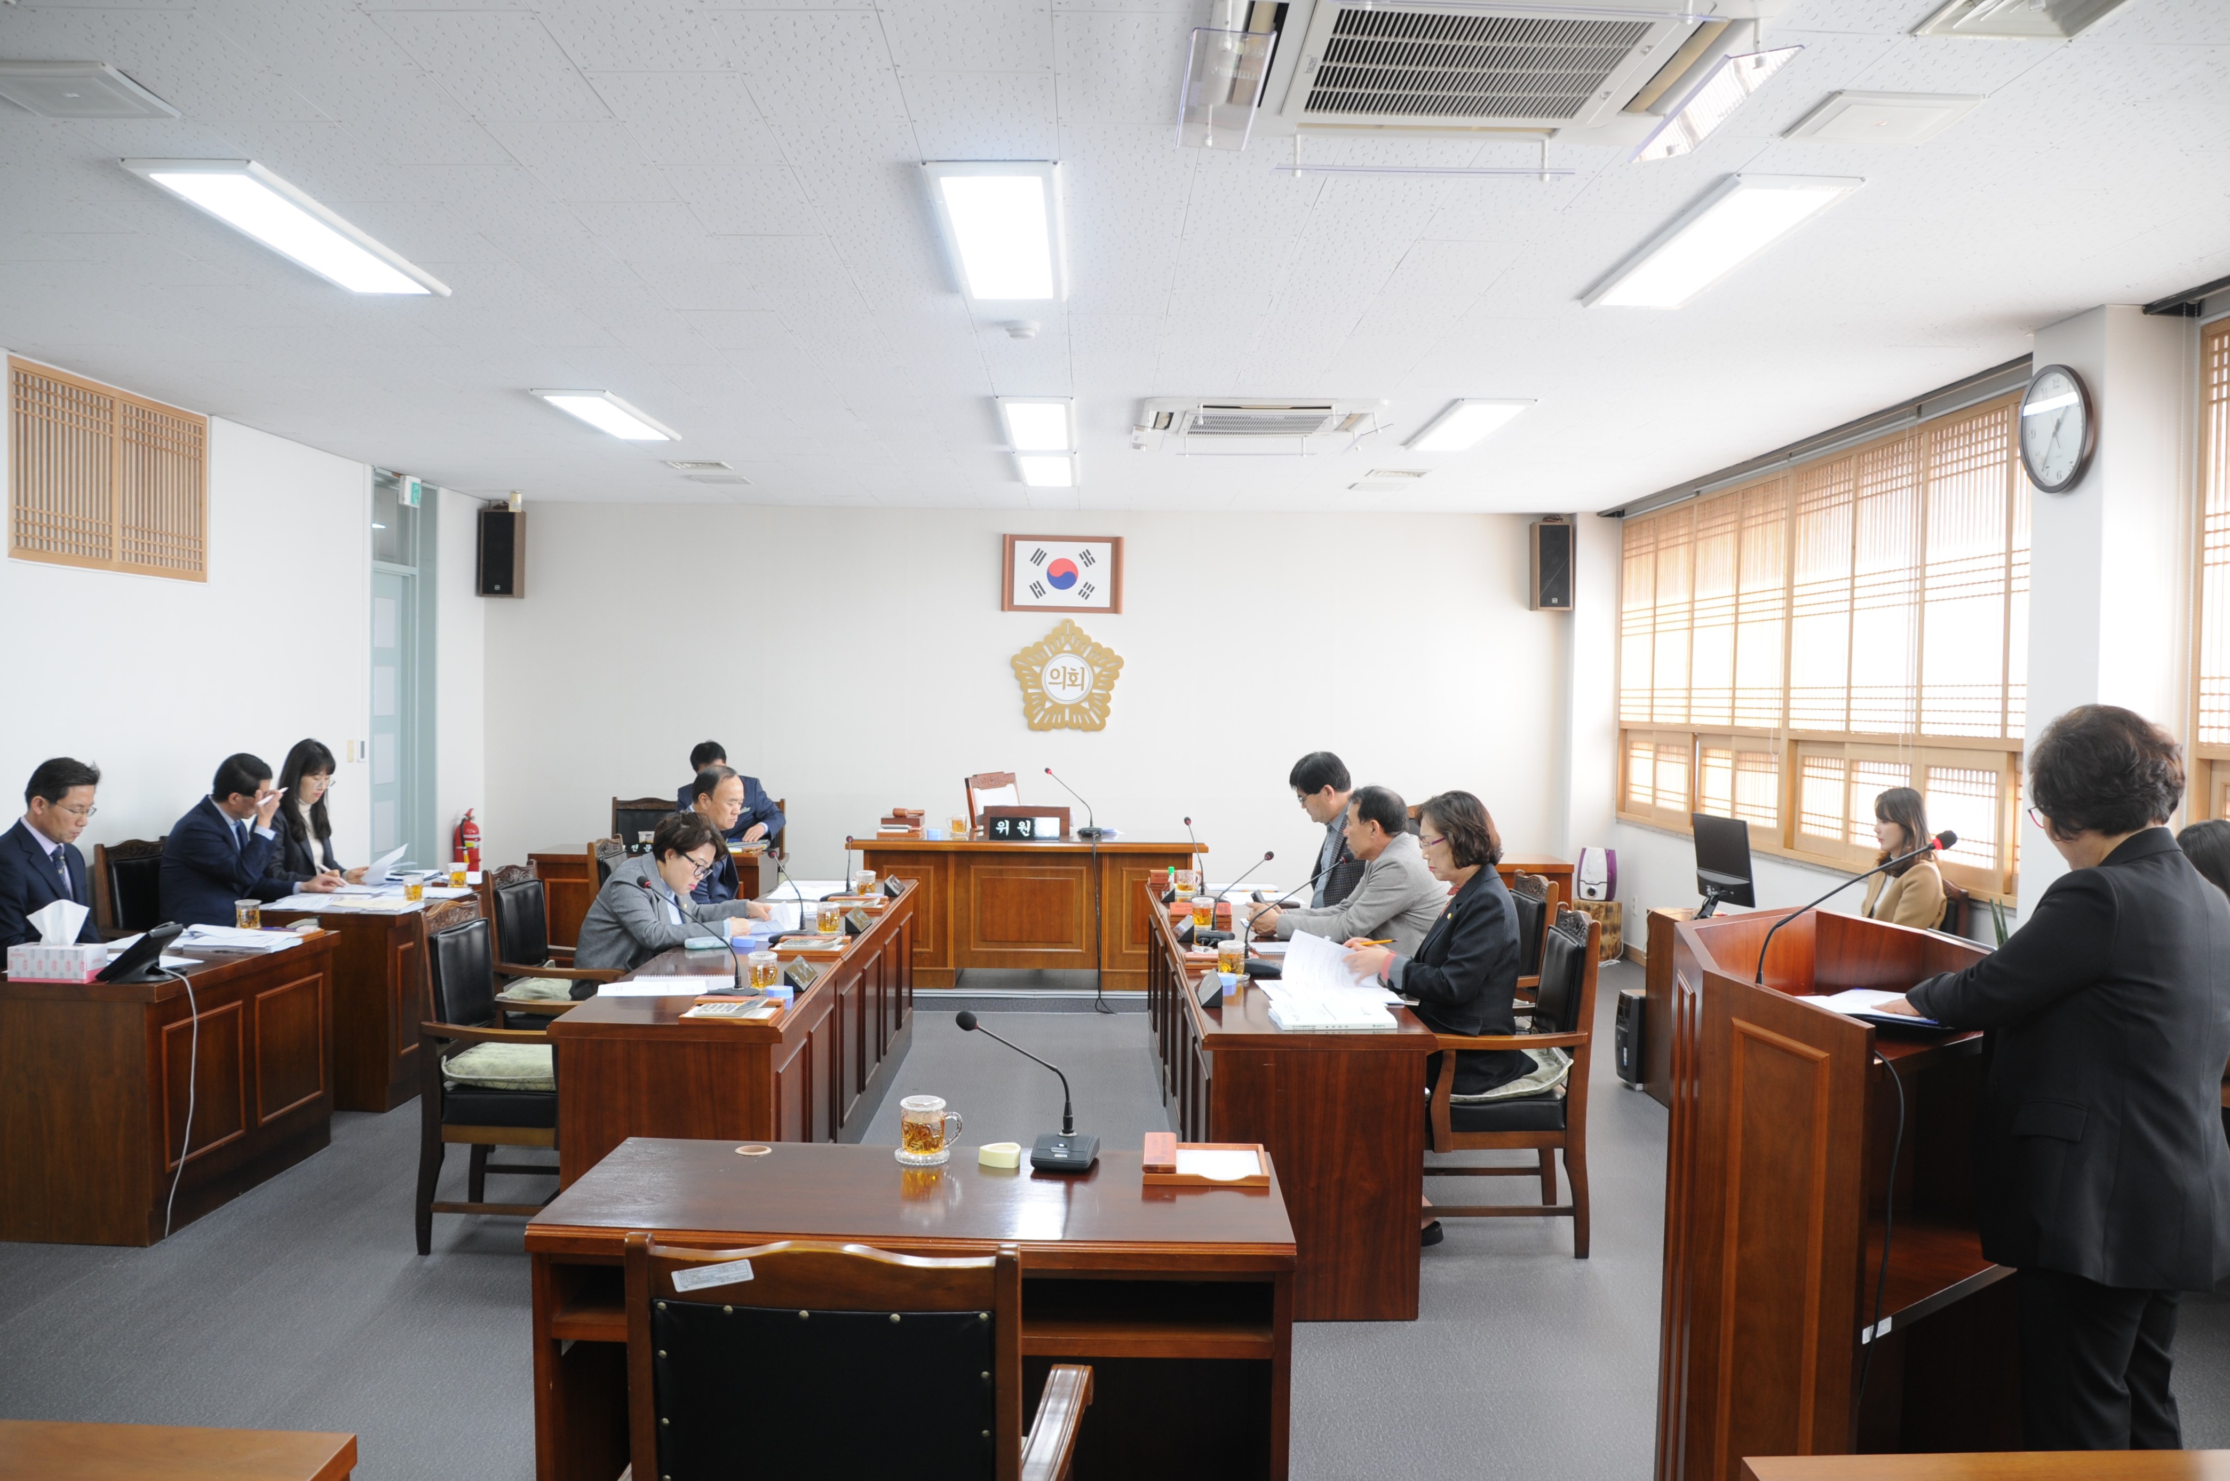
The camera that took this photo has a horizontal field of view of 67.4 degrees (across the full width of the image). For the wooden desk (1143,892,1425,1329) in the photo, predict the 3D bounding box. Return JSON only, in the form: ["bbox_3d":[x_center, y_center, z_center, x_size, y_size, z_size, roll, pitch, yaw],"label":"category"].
[{"bbox_3d":[0.472,1.060,5.886,0.590,0.715,3.420,1,1,-1],"label":"wooden desk"}]

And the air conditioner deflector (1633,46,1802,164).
[{"bbox_3d":[1.152,-1.219,3.224,0.135,0.040,0.560,1,1,-1],"label":"air conditioner deflector"}]

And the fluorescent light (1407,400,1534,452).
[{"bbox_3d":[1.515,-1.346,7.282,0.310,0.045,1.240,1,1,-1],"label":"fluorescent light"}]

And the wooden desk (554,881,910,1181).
[{"bbox_3d":[-1.128,1.007,5.725,0.570,0.703,3.310,1,1,-1],"label":"wooden desk"}]

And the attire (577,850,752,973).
[{"bbox_3d":[-1.546,0.604,5.765,0.580,0.460,0.480,1,1,-4],"label":"attire"}]

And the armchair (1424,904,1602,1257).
[{"bbox_3d":[1.052,0.971,4.952,0.600,0.955,0.560,1,1,3],"label":"armchair"}]

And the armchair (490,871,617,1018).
[{"bbox_3d":[-1.785,0.909,5.769,0.600,0.955,0.560,1,1,-3],"label":"armchair"}]

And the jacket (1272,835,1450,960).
[{"bbox_3d":[0.887,0.613,5.809,0.680,0.580,0.520,1,1,-1],"label":"jacket"}]

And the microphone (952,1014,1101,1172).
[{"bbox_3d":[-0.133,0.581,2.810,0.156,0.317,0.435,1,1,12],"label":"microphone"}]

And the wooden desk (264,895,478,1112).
[{"bbox_3d":[-2.874,0.961,6.515,0.590,0.703,1.140,1,1,-1],"label":"wooden desk"}]

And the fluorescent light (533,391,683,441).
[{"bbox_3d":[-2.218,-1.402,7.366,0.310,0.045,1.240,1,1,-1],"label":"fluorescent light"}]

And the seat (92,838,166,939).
[{"bbox_3d":[-3.628,0.891,6.646,0.570,0.980,0.570,1,1,-1],"label":"seat"}]

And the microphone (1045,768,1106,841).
[{"bbox_3d":[-0.186,0.319,8.549,0.273,0.341,0.307,0,2,-28],"label":"microphone"}]

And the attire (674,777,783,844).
[{"bbox_3d":[-2.120,0.498,9.135,0.570,0.590,0.460,1,1,-4],"label":"attire"}]

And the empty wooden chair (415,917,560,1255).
[{"bbox_3d":[-1.607,0.916,4.671,0.560,0.920,0.570,1,1,-1],"label":"empty wooden chair"}]

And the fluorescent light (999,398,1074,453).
[{"bbox_3d":[-0.337,-1.393,7.491,0.320,0.056,1.200,1,1,-1],"label":"fluorescent light"}]

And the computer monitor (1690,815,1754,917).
[{"bbox_3d":[2.304,0.495,6.537,0.190,0.390,0.380,1,1,-12],"label":"computer monitor"}]

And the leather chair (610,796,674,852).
[{"bbox_3d":[-2.801,0.842,9.808,0.570,0.980,0.570,1,1,-1],"label":"leather chair"}]

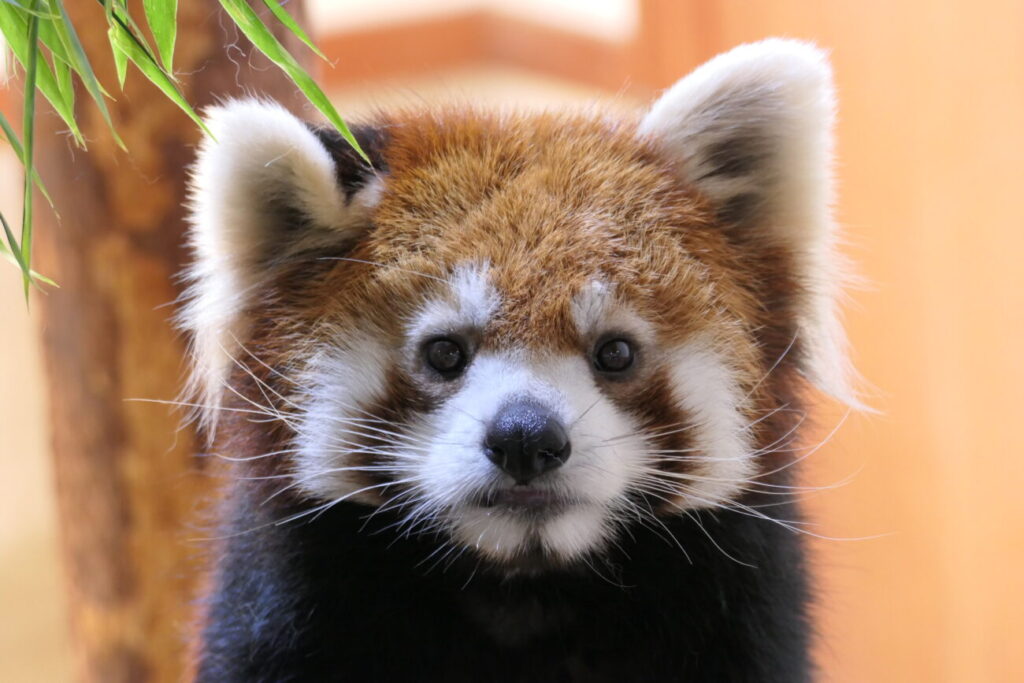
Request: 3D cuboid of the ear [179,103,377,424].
[{"bbox_3d":[-0.068,-0.023,1.720,0.059,0.098,0.050,0,0,11],"label":"ear"}]

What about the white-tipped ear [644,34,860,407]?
[{"bbox_3d":[0.069,-0.035,1.720,0.064,0.107,0.050,0,0,-11],"label":"white-tipped ear"}]

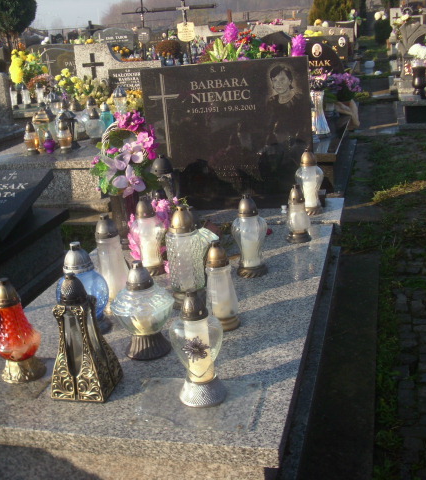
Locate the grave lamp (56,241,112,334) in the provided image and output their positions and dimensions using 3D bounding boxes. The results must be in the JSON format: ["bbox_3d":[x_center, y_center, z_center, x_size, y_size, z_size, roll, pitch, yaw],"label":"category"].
[{"bbox_3d":[-0.392,0.141,2.100,0.158,0.286,0.158,0,24,15],"label":"grave lamp"}]

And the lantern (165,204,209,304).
[{"bbox_3d":[-0.086,0.054,2.290,0.165,0.355,0.135,0,18,14],"label":"lantern"}]

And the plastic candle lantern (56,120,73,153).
[{"bbox_3d":[-1.059,-0.737,4.811,0.108,0.221,0.108,0,21,15],"label":"plastic candle lantern"}]

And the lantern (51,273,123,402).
[{"bbox_3d":[-0.357,0.245,1.822,0.154,0.327,0.154,0,18,18],"label":"lantern"}]

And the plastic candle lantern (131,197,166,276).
[{"bbox_3d":[-0.247,-0.018,2.639,0.137,0.304,0.137,0,18,14],"label":"plastic candle lantern"}]

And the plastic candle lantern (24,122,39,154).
[{"bbox_3d":[-1.286,-0.718,4.811,0.108,0.218,0.108,0,21,15],"label":"plastic candle lantern"}]

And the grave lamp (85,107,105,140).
[{"bbox_3d":[-0.974,-0.944,5.600,0.164,0.270,0.164,-9,17,-8],"label":"grave lamp"}]

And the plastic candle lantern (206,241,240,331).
[{"bbox_3d":[0.031,0.137,2.122,0.090,0.278,0.090,-6,17,0],"label":"plastic candle lantern"}]

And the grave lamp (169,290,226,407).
[{"bbox_3d":[-0.040,0.264,1.717,0.136,0.290,0.116,-4,17,6],"label":"grave lamp"}]

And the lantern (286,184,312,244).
[{"bbox_3d":[0.320,-0.097,2.578,0.094,0.213,0.094,0,24,15],"label":"lantern"}]

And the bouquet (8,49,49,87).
[{"bbox_3d":[-1.888,-1.755,7.000,0.400,0.400,0.350,0,19,15],"label":"bouquet"}]

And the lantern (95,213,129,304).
[{"bbox_3d":[-0.337,0.082,2.282,0.105,0.345,0.105,0,18,14],"label":"lantern"}]

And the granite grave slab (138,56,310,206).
[{"bbox_3d":[0.080,-0.504,3.346,0.810,0.704,0.080,0,18,14],"label":"granite grave slab"}]

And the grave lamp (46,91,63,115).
[{"bbox_3d":[-1.423,-1.146,6.150,0.135,0.360,0.135,0,18,14],"label":"grave lamp"}]

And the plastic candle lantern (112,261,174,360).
[{"bbox_3d":[-0.207,0.196,2.006,0.185,0.281,0.170,-8,17,-7],"label":"plastic candle lantern"}]

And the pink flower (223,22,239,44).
[{"bbox_3d":[0.127,-1.415,4.700,0.100,0.150,0.100,0,19,15],"label":"pink flower"}]

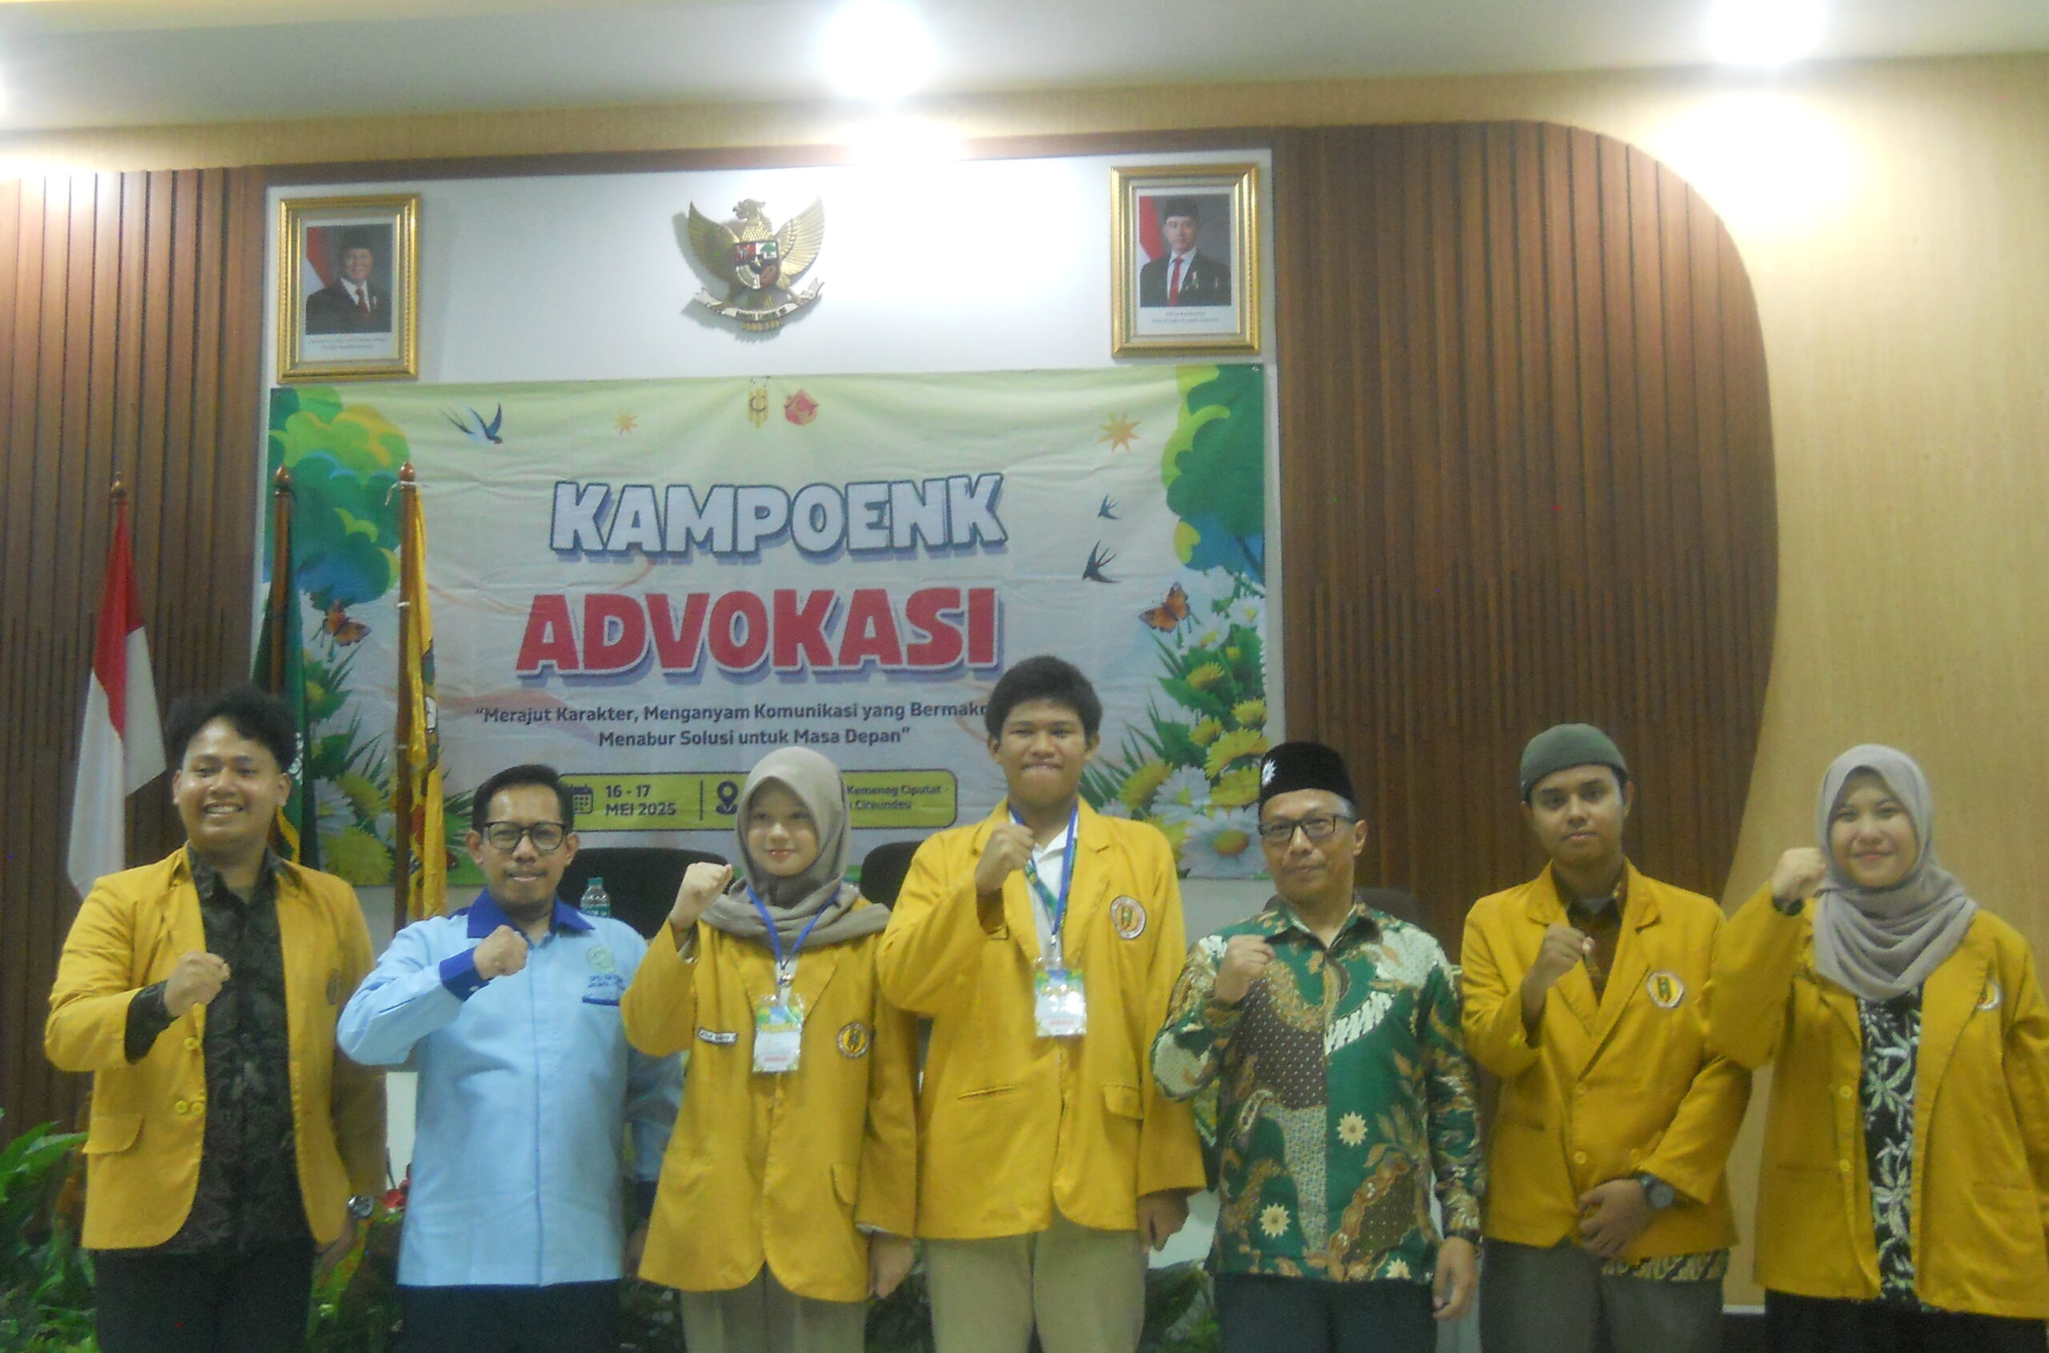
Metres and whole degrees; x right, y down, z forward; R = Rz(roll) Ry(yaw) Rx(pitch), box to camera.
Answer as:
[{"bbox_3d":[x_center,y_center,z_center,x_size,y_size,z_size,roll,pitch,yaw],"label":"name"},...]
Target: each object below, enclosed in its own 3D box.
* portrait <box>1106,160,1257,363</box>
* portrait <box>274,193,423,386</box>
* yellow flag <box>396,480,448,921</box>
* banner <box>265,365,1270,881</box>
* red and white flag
[{"bbox_3d":[0.476,-1.222,7.149,0.434,0.579,0.040,-1,-4,5],"label":"portrait"},{"bbox_3d":[-2.044,-1.173,7.359,0.434,0.577,0.040,-1,-4,5],"label":"portrait"},{"bbox_3d":[-1.625,0.092,6.534,0.140,1.260,0.140,-1,-7,5],"label":"yellow flag"},{"bbox_3d":[-0.790,-0.145,7.144,3.000,1.505,0.030,-1,-7,5],"label":"banner"},{"bbox_3d":[-2.585,0.105,6.905,0.270,1.233,0.200,-1,-7,5],"label":"red and white flag"}]

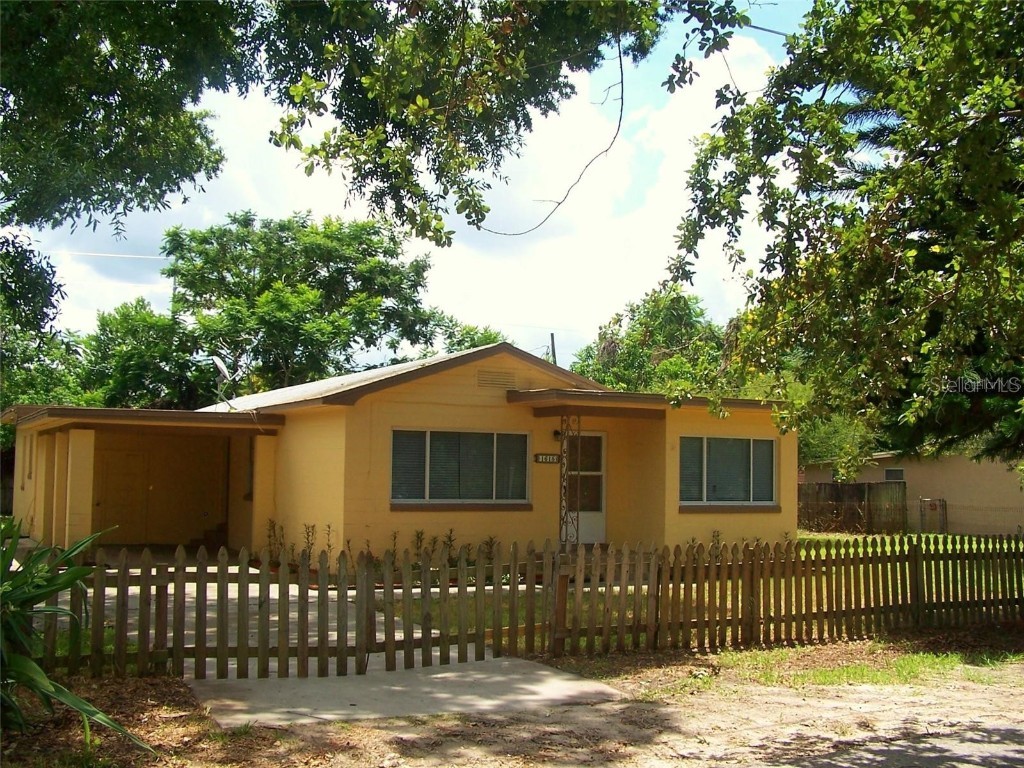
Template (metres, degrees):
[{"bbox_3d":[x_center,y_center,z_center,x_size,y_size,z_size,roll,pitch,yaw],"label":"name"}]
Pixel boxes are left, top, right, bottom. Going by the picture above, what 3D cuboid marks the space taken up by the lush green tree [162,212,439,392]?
[{"bbox_3d":[-6.050,-0.320,32.200,7.900,9.200,7.300,0,-5,0],"label":"lush green tree"}]

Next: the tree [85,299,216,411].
[{"bbox_3d":[-9.750,0.880,30.050,4.000,6.400,3.800,0,-5,0],"label":"tree"}]

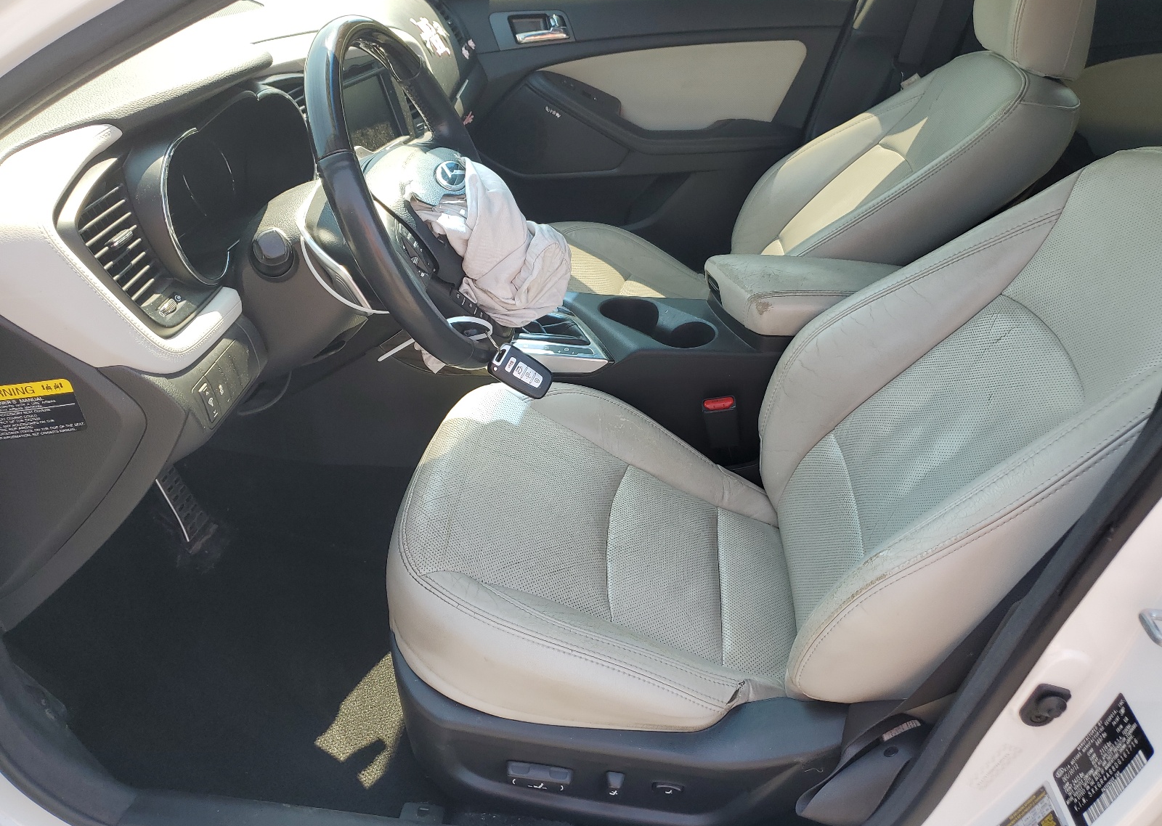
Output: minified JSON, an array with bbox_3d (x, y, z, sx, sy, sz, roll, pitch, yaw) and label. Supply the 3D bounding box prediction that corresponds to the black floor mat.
[{"bbox_3d":[-0.525,0.287,1.260,0.690,0.100,0.520,7,31,3],"label":"black floor mat"}]

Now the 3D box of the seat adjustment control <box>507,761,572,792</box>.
[{"bbox_3d":[-0.046,0.405,0.969,0.072,0.025,0.020,4,31,5],"label":"seat adjustment control"}]

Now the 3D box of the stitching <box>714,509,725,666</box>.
[{"bbox_3d":[0.184,0.222,1.154,0.018,0.025,0.315,17,31,-3],"label":"stitching"}]

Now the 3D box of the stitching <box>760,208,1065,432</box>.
[{"bbox_3d":[0.386,-0.133,1.145,0.081,0.471,0.080,39,28,-16],"label":"stitching"}]

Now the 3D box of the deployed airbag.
[{"bbox_3d":[-0.093,-0.187,0.950,0.125,0.200,0.205,-15,28,16],"label":"deployed airbag"}]

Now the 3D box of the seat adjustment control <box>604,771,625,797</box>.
[{"bbox_3d":[0.037,0.408,0.961,0.022,0.027,0.017,4,31,5],"label":"seat adjustment control"}]

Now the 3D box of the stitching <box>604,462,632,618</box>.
[{"bbox_3d":[0.050,0.164,1.136,0.035,0.030,0.330,21,31,-6],"label":"stitching"}]

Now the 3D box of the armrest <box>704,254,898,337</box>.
[{"bbox_3d":[0.359,-0.180,1.302,0.330,0.075,0.180,4,31,5],"label":"armrest"}]

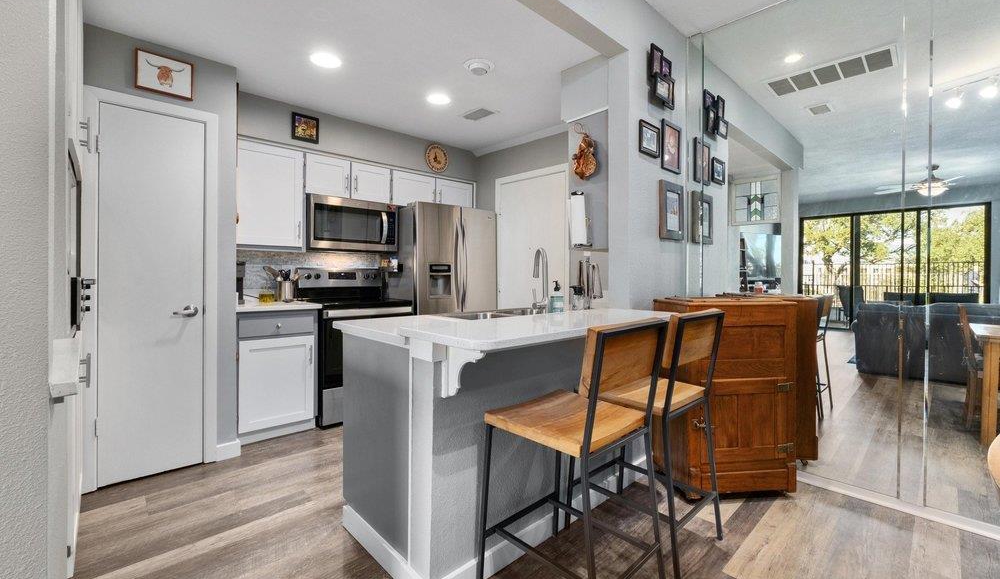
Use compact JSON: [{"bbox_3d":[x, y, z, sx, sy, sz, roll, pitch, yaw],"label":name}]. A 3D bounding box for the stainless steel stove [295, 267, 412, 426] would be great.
[{"bbox_3d":[-1.239,0.422,3.586,0.756,1.195,0.700,-1,2,-42],"label":"stainless steel stove"}]

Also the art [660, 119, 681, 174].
[{"bbox_3d":[1.107,-0.907,2.679,0.238,0.300,0.022,-1,2,-42],"label":"art"}]

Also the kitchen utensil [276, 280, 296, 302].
[{"bbox_3d":[-1.644,0.017,3.213,0.125,0.168,0.125,-1,2,-42],"label":"kitchen utensil"}]

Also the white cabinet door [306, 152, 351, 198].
[{"bbox_3d":[-1.428,-0.938,3.471,0.359,0.322,0.027,-1,2,-42],"label":"white cabinet door"}]

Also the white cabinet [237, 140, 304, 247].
[{"bbox_3d":[-1.855,-0.713,3.277,0.510,0.790,0.320,-1,2,-42],"label":"white cabinet"}]

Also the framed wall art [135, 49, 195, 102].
[{"bbox_3d":[-1.910,-1.216,2.378,0.265,0.220,0.020,-1,2,-42],"label":"framed wall art"}]

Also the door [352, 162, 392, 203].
[{"bbox_3d":[-1.147,-0.946,3.726,0.363,0.322,0.027,-1,2,-42],"label":"door"}]

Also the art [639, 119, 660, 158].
[{"bbox_3d":[0.849,-0.849,2.350,0.215,0.180,0.020,-1,2,-42],"label":"art"}]

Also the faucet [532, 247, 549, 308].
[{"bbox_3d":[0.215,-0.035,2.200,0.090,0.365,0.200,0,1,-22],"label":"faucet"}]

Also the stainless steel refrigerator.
[{"bbox_3d":[-0.601,0.121,4.084,0.906,1.768,0.790,-1,2,-42],"label":"stainless steel refrigerator"}]

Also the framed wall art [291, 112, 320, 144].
[{"bbox_3d":[-1.503,-1.242,3.229,0.205,0.205,0.020,-1,2,-42],"label":"framed wall art"}]

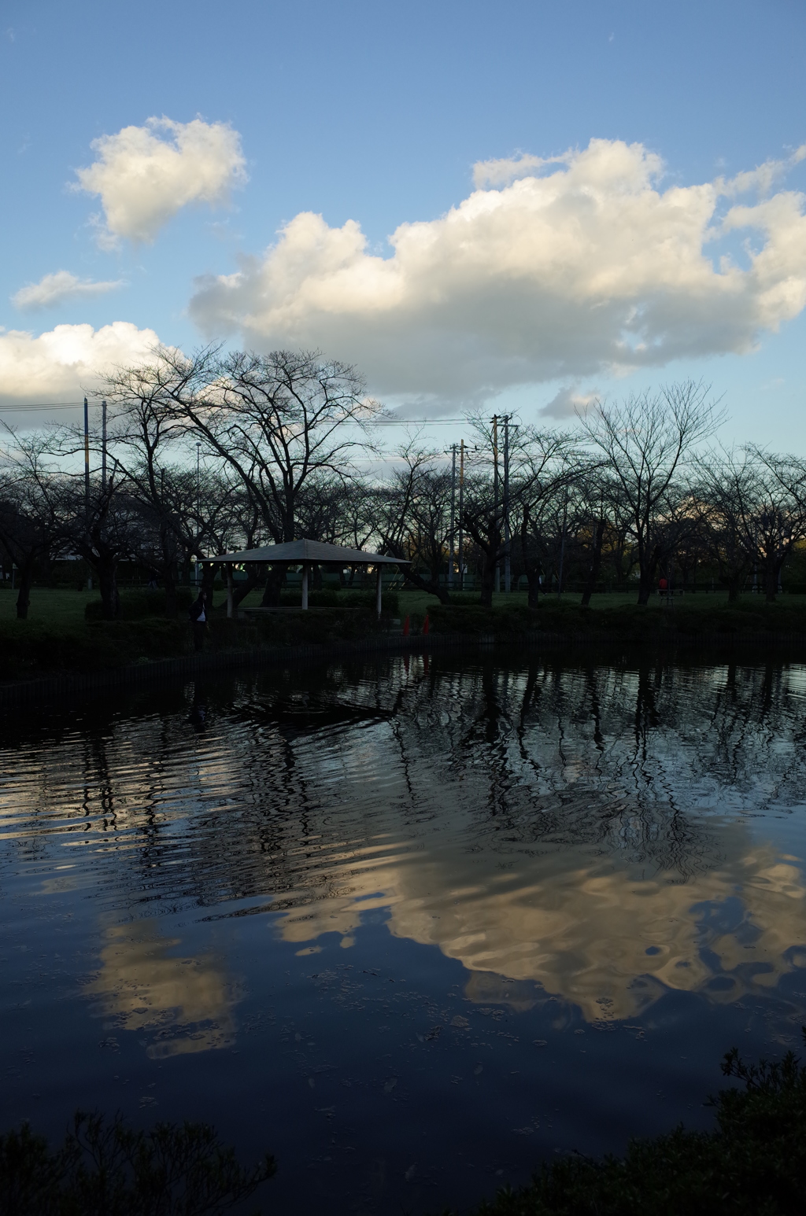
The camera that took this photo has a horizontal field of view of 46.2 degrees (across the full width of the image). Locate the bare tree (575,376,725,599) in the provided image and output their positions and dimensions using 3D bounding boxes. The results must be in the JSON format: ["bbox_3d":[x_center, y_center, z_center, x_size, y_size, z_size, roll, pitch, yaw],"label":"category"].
[{"bbox_3d":[10.977,-5.087,41.884,6.400,9.880,5.800,0,1,0],"label":"bare tree"}]

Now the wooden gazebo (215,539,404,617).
[{"bbox_3d":[-3.736,-1.052,35.986,5.800,3.160,5.800,2,2,38],"label":"wooden gazebo"}]

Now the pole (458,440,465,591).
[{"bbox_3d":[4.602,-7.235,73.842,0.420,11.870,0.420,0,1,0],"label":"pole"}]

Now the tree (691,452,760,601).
[{"bbox_3d":[16.022,-4.124,46.909,3.600,7.640,3.500,0,1,0],"label":"tree"}]

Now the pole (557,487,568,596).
[{"bbox_3d":[7.953,-3.232,46.933,0.220,5.670,0.220,4,1,0],"label":"pole"}]

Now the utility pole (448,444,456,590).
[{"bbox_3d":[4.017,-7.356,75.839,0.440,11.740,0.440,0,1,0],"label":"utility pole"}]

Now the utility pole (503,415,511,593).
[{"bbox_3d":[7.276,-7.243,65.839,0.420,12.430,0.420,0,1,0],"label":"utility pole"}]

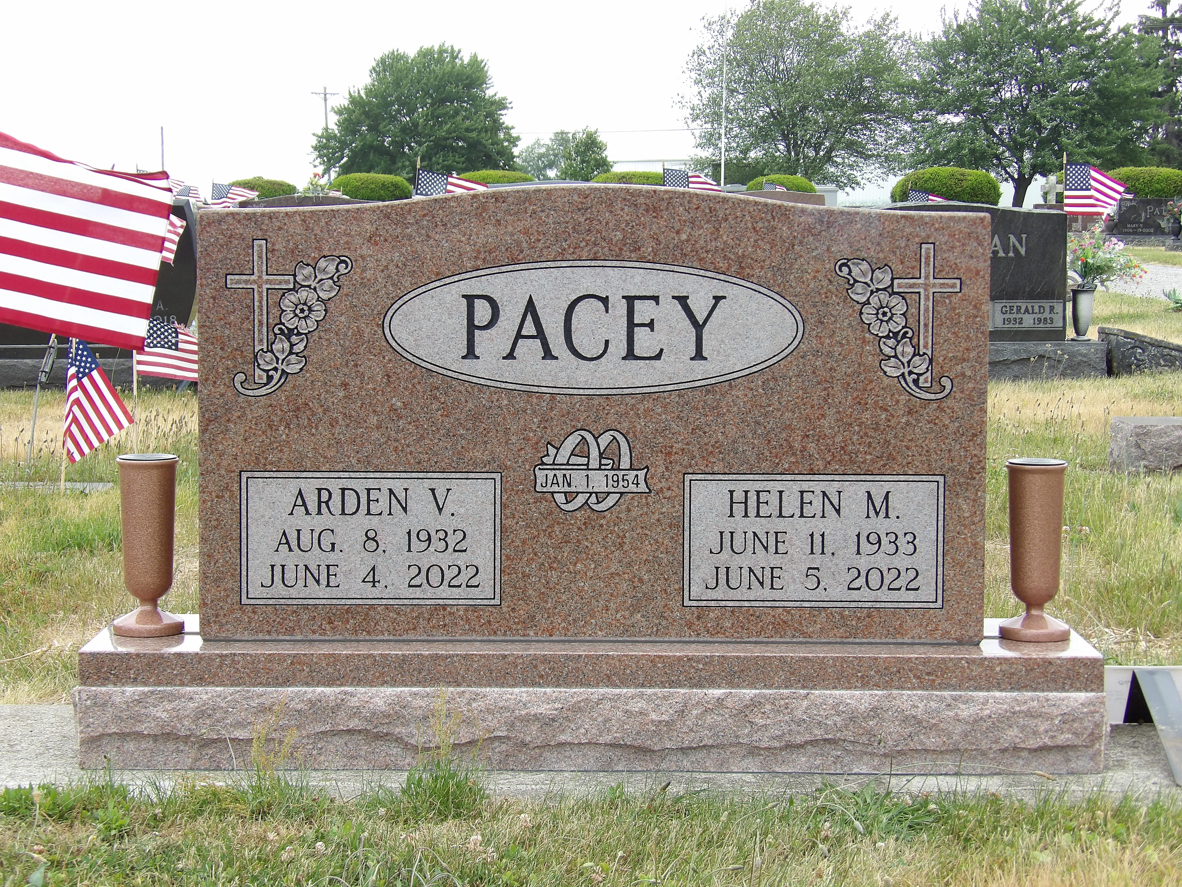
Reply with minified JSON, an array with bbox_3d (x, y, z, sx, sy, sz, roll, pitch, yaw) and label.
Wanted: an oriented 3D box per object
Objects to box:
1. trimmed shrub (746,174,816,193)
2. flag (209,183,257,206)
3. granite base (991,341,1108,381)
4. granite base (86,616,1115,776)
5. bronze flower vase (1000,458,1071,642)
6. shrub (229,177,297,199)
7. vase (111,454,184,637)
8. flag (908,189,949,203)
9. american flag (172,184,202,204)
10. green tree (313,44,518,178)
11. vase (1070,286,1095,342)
[{"bbox_3d":[2.984,-3.710,38.546,1.142,1.000,1.142,0,5,0],"label":"trimmed shrub"},{"bbox_3d":[-3.220,-2.199,22.300,0.452,0.318,0.090,0,5,0],"label":"flag"},{"bbox_3d":[1.545,-0.363,10.858,1.410,0.185,0.350,0,6,-2],"label":"granite base"},{"bbox_3d":[0.000,0.347,3.443,1.380,0.158,0.320,0,5,0],"label":"granite base"},{"bbox_3d":[0.624,0.148,3.441,0.101,0.245,0.101,0,5,0],"label":"bronze flower vase"},{"bbox_3d":[-6.019,-4.354,45.048,1.352,1.050,1.352,0,5,0],"label":"shrub"},{"bbox_3d":[-0.627,0.143,3.478,0.102,0.248,0.102,0,5,0],"label":"vase"},{"bbox_3d":[2.988,-2.047,21.500,0.428,0.355,0.080,0,5,0],"label":"flag"},{"bbox_3d":[-4.094,-2.540,25.000,0.290,0.210,0.100,0,5,0],"label":"american flag"},{"bbox_3d":[-8.014,-14.618,112.000,9.339,7.067,9.339,0,5,0],"label":"green tree"},{"bbox_3d":[2.147,-0.565,10.710,0.108,0.230,0.108,0,5,0],"label":"vase"}]

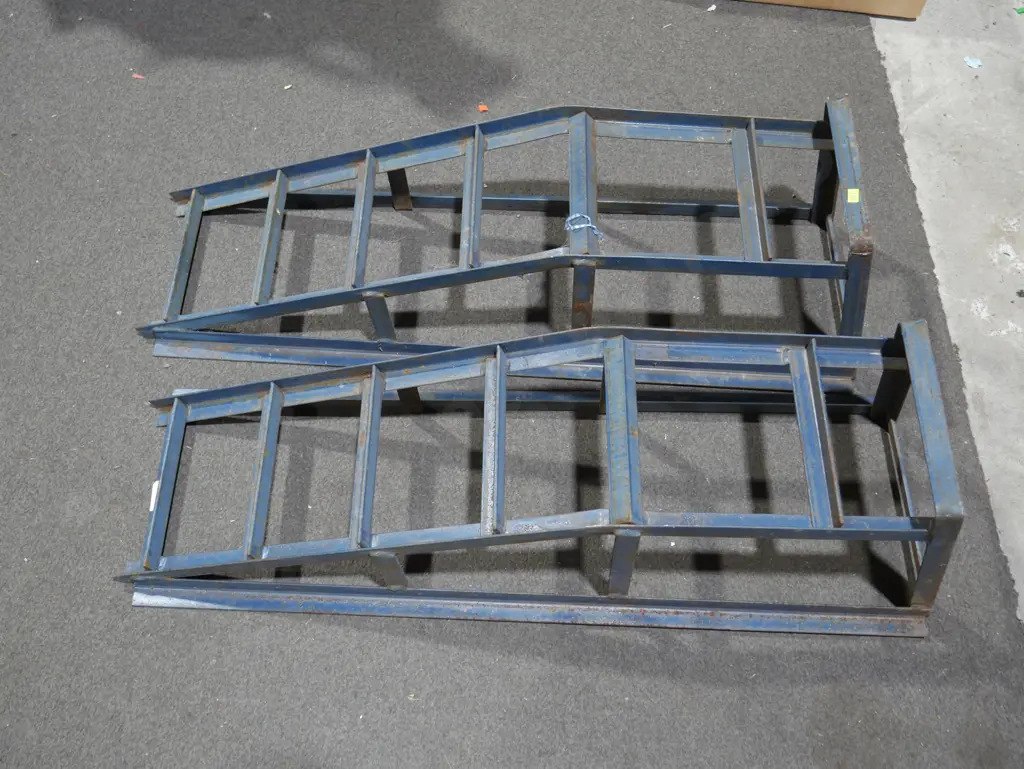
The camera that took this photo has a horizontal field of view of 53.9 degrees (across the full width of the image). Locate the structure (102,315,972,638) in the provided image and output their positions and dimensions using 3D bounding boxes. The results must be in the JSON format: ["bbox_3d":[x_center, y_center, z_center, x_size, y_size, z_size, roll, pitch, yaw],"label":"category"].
[{"bbox_3d":[0.034,0.106,1.468,1.234,0.330,0.413,2,60,-2],"label":"structure"}]

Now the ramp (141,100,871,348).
[{"bbox_3d":[-0.007,-0.268,1.676,1.234,0.330,0.413,2,60,-2],"label":"ramp"}]

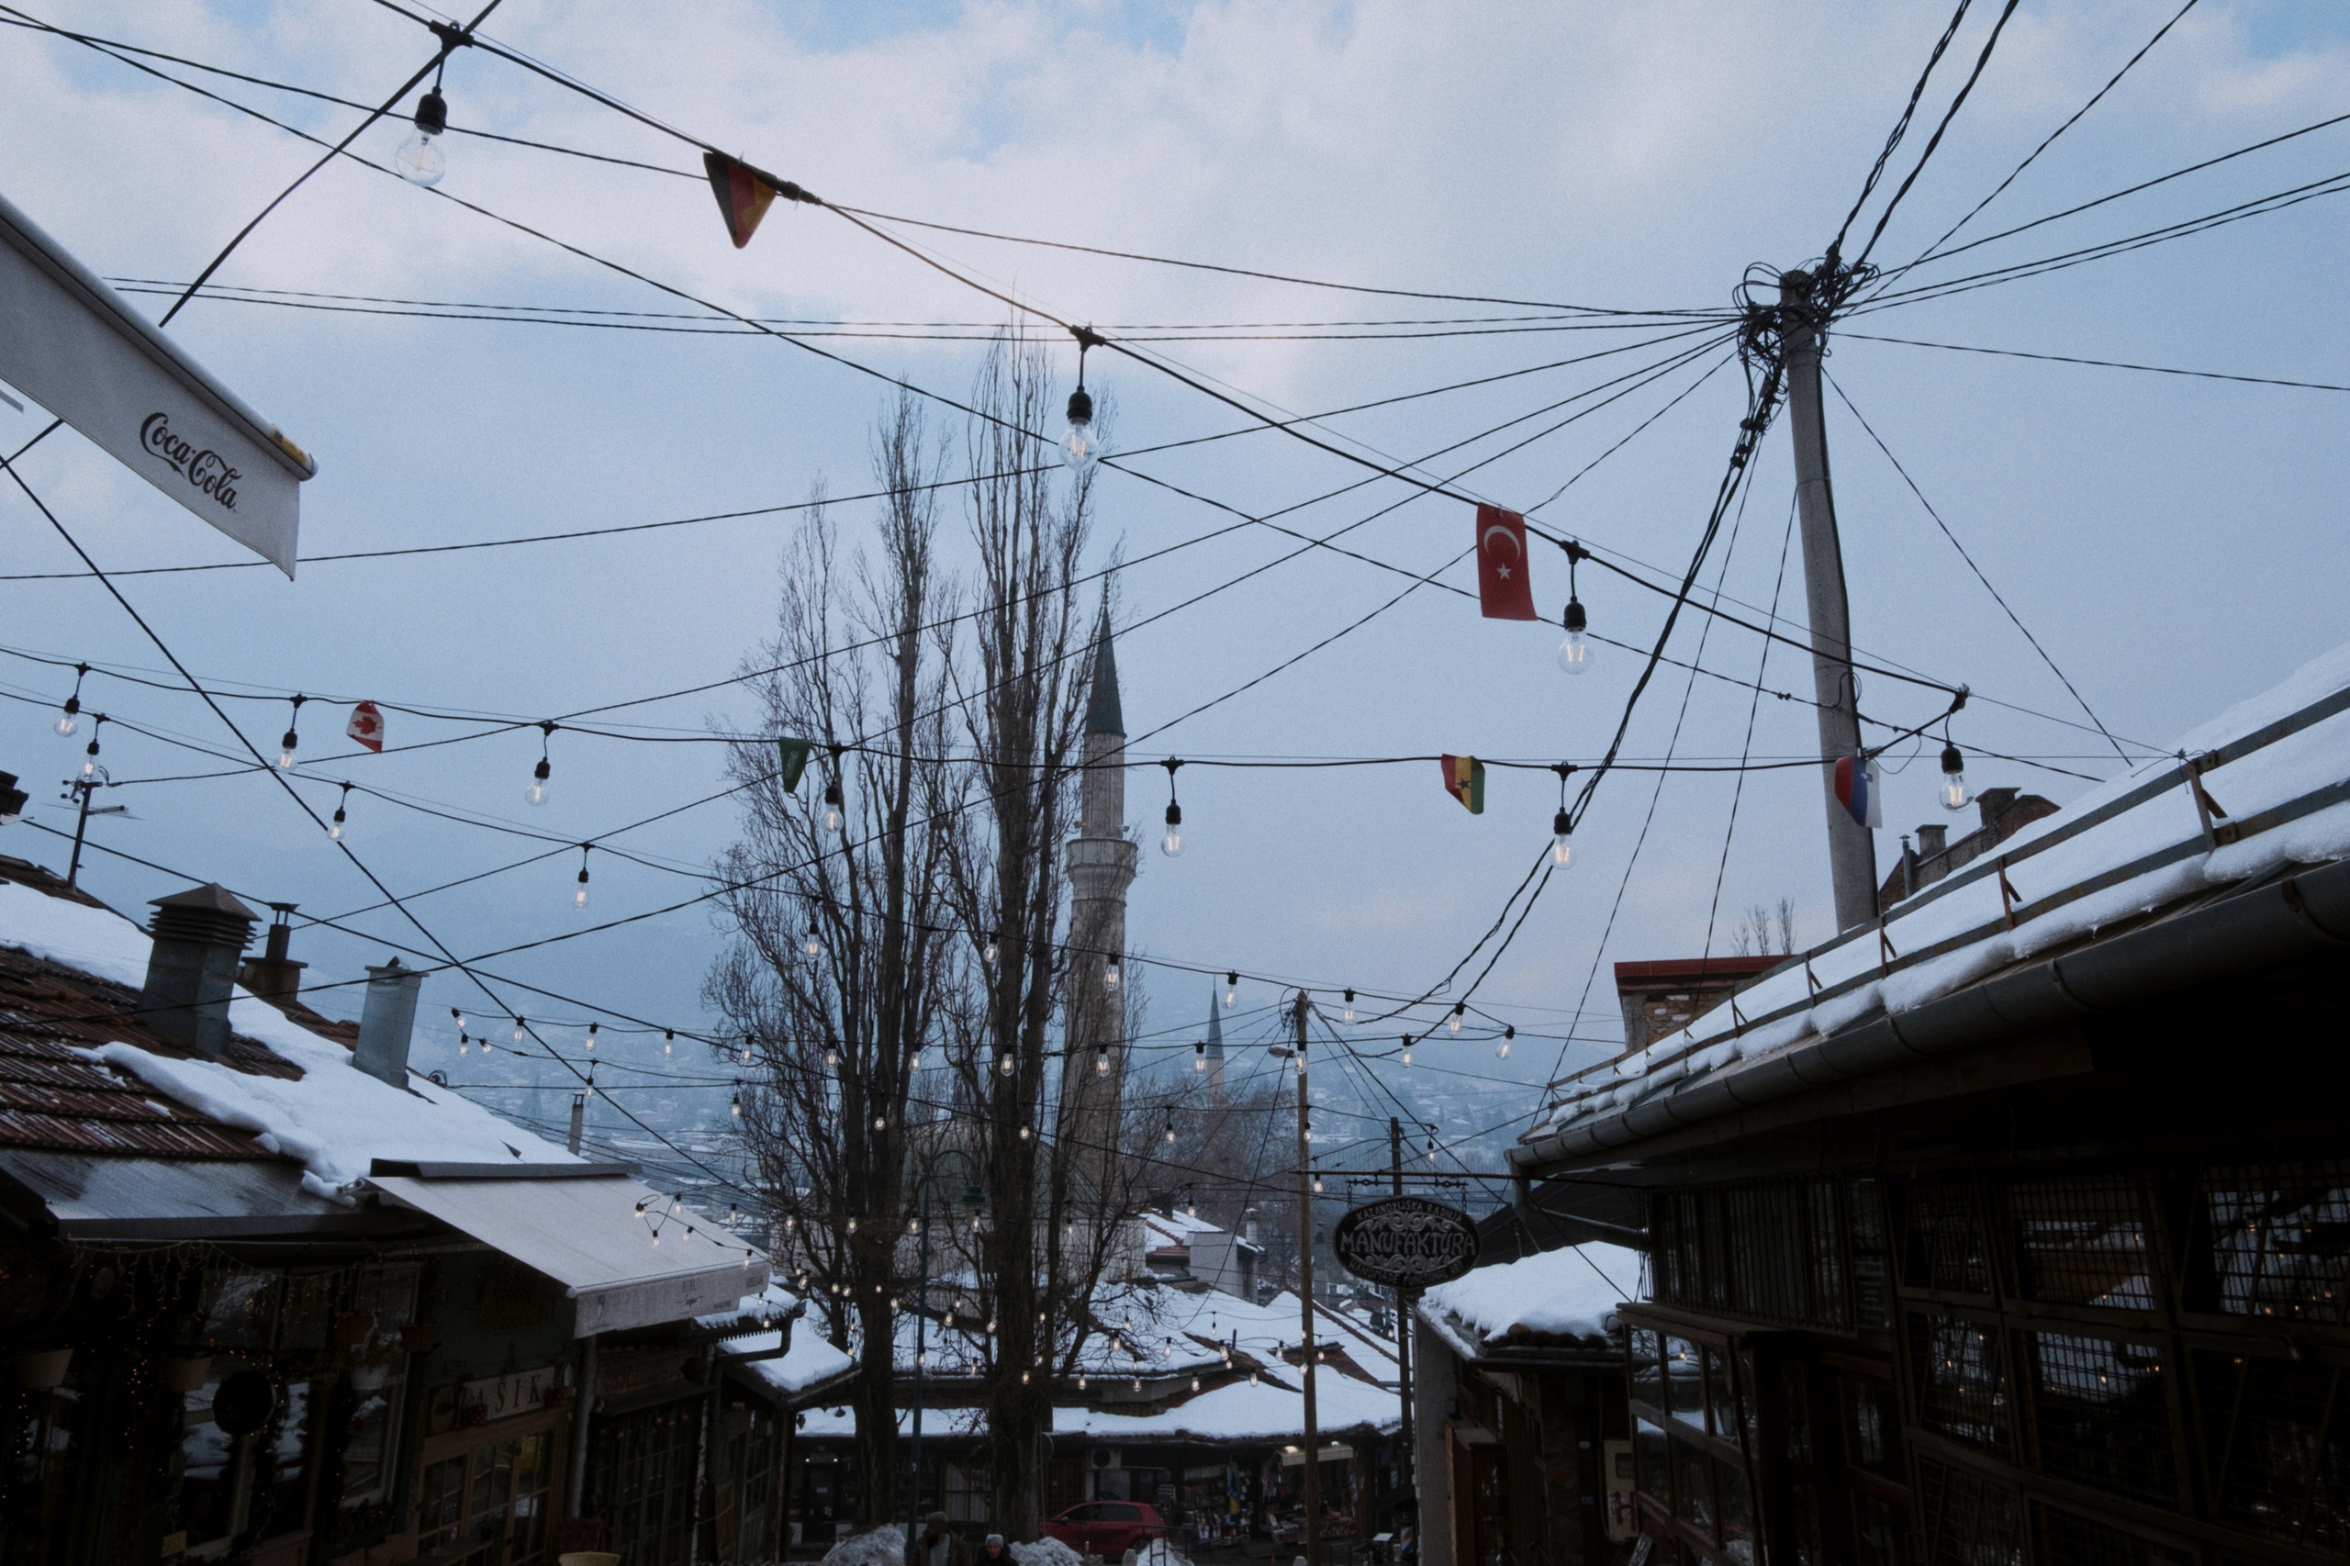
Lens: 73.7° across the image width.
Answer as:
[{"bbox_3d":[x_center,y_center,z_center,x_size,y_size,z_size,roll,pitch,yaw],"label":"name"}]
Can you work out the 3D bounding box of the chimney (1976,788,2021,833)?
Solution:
[{"bbox_3d":[11.563,0.400,22.000,0.470,0.660,0.470,-1,-14,5],"label":"chimney"}]

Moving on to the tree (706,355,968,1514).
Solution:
[{"bbox_3d":[-6.327,2.518,29.265,4.900,22.200,4.600,1,-14,0],"label":"tree"}]

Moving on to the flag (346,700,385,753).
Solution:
[{"bbox_3d":[-2.491,-0.172,4.820,0.105,0.165,0.040,0,-16,0],"label":"flag"}]

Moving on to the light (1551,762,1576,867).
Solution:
[{"bbox_3d":[0.904,0.073,3.637,0.066,0.257,0.062,-4,-15,17],"label":"light"}]

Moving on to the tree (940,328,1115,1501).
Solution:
[{"bbox_3d":[-2.776,1.922,29.425,3.800,23.500,3.700,1,-14,0],"label":"tree"}]

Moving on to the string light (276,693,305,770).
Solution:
[{"bbox_3d":[-2.759,-0.156,4.894,0.066,0.248,0.062,-4,-15,17],"label":"string light"}]

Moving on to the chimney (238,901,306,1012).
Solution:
[{"bbox_3d":[-8.516,1.649,14.800,0.390,0.970,0.390,-1,-16,2],"label":"chimney"}]

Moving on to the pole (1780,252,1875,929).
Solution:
[{"bbox_3d":[4.428,0.757,10.182,0.250,9.300,0.250,1,-15,2],"label":"pole"}]

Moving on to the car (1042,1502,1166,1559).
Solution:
[{"bbox_3d":[-2.178,19.674,41.300,4.200,1.470,1.770,-2,-16,8],"label":"car"}]

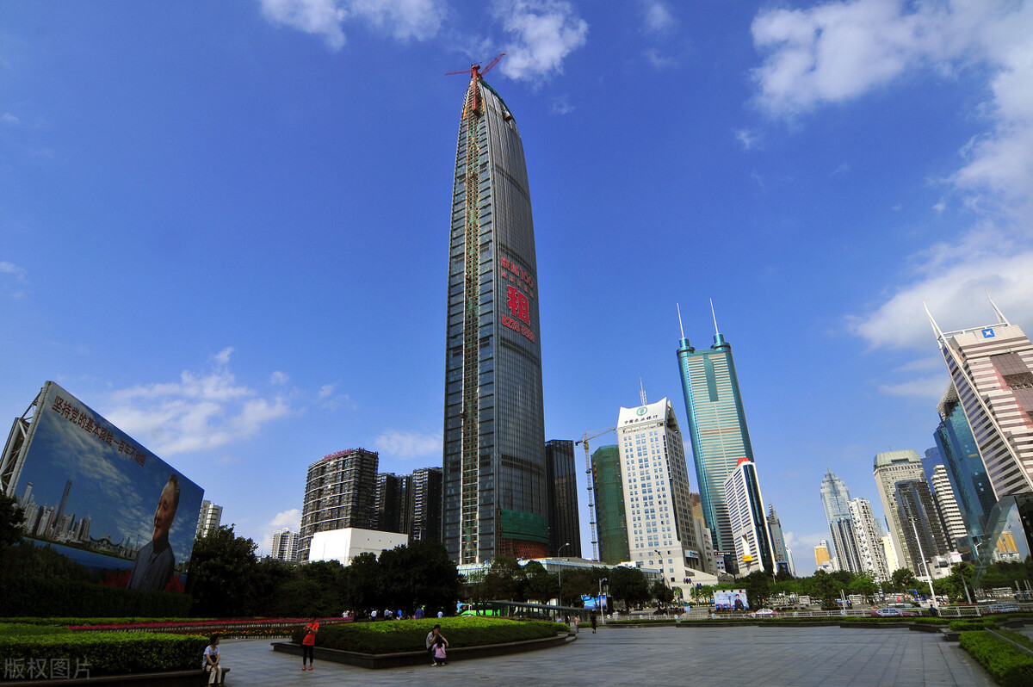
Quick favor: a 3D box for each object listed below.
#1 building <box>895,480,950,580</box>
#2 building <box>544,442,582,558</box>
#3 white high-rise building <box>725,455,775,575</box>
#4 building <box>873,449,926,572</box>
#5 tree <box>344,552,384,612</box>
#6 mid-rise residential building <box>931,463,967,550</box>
[{"bbox_3d":[304.190,143.710,385.050,20.000,77.140,20.000,-16,-30,29],"label":"building"},{"bbox_3d":[33.510,125.180,376.790,25.000,108.300,25.000,-6,-27,12],"label":"building"},{"bbox_3d":[248.523,196.115,533.625,18.000,138.000,60.000,-5,-25,6],"label":"white high-rise building"},{"bbox_3d":[380.198,170.743,485.077,28.000,132.000,36.000,19,-32,-37],"label":"building"},{"bbox_3d":[-19.079,30.202,64.377,5.200,8.000,5.200,-2,-25,0],"label":"tree"},{"bbox_3d":[347.555,145.228,401.496,14.000,101.000,15.000,-9,-26,16],"label":"mid-rise residential building"}]

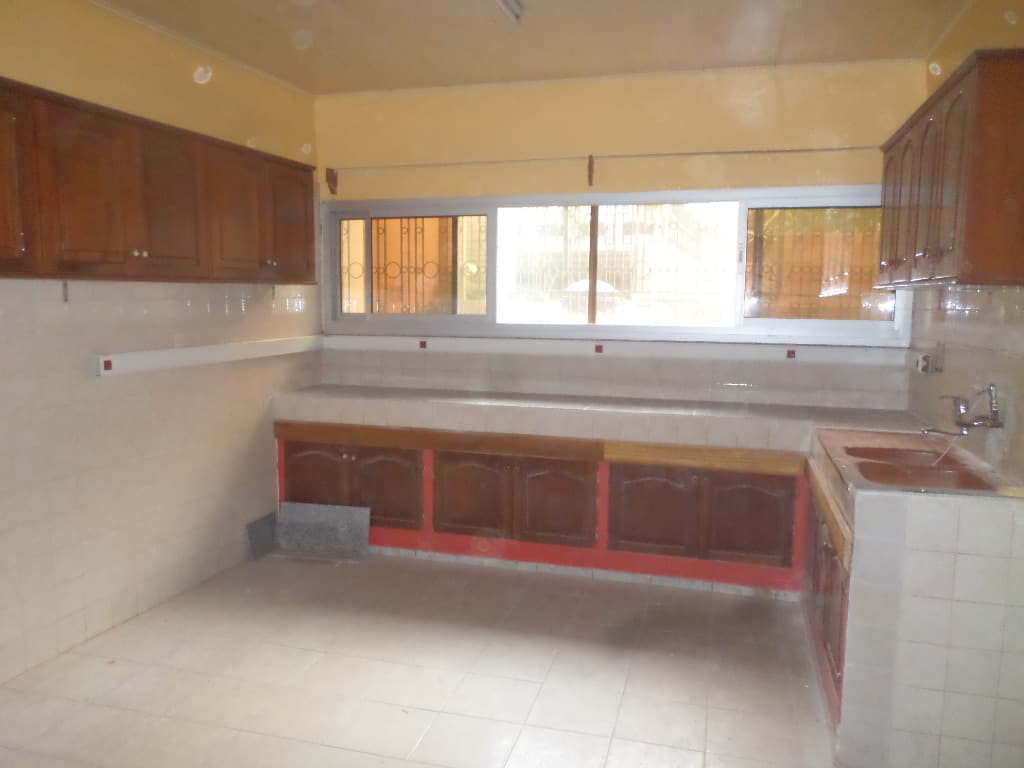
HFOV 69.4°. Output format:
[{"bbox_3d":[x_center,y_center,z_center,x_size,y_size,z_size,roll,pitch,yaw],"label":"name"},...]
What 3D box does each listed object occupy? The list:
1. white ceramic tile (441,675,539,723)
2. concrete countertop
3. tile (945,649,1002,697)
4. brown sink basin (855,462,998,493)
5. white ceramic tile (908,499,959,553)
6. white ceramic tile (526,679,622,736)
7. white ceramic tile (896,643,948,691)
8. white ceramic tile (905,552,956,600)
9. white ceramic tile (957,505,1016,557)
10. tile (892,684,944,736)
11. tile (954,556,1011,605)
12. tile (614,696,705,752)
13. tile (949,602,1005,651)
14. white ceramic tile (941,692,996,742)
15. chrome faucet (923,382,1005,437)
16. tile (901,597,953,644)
[{"bbox_3d":[-0.067,1.202,2.834,0.315,0.010,0.304,2,7,16],"label":"white ceramic tile"},{"bbox_3d":[0.354,0.183,4.307,3.580,0.154,0.650,2,7,16],"label":"concrete countertop"},{"bbox_3d":[1.457,0.910,2.341,0.150,0.150,0.010,2,7,16],"label":"tile"},{"bbox_3d":[1.413,0.393,2.546,0.400,0.150,0.330,2,7,16],"label":"brown sink basin"},{"bbox_3d":[1.315,0.447,2.319,0.148,0.152,0.010,2,7,16],"label":"white ceramic tile"},{"bbox_3d":[0.238,1.213,2.754,0.312,0.010,0.309,2,7,16],"label":"white ceramic tile"},{"bbox_3d":[1.315,0.905,2.381,0.150,0.150,0.010,2,7,16],"label":"white ceramic tile"},{"bbox_3d":[1.321,0.600,2.347,0.150,0.150,0.010,2,7,16],"label":"white ceramic tile"},{"bbox_3d":[1.464,0.454,2.290,0.150,0.150,0.010,2,7,16],"label":"white ceramic tile"},{"bbox_3d":[1.313,1.052,2.393,0.148,0.152,0.010,2,7,16],"label":"tile"},{"bbox_3d":[1.462,0.605,2.307,0.150,0.150,0.010,2,7,16],"label":"tile"},{"bbox_3d":[0.551,1.252,2.729,0.310,0.010,0.310,2,7,16],"label":"tile"},{"bbox_3d":[1.454,0.756,2.316,0.148,0.152,0.010,2,7,16],"label":"tile"},{"bbox_3d":[1.453,1.058,2.353,0.148,0.152,0.010,2,7,16],"label":"white ceramic tile"},{"bbox_3d":[1.671,0.093,2.751,0.245,0.171,0.160,2,7,16],"label":"chrome faucet"},{"bbox_3d":[1.315,0.751,2.356,0.148,0.152,0.010,2,7,16],"label":"tile"}]

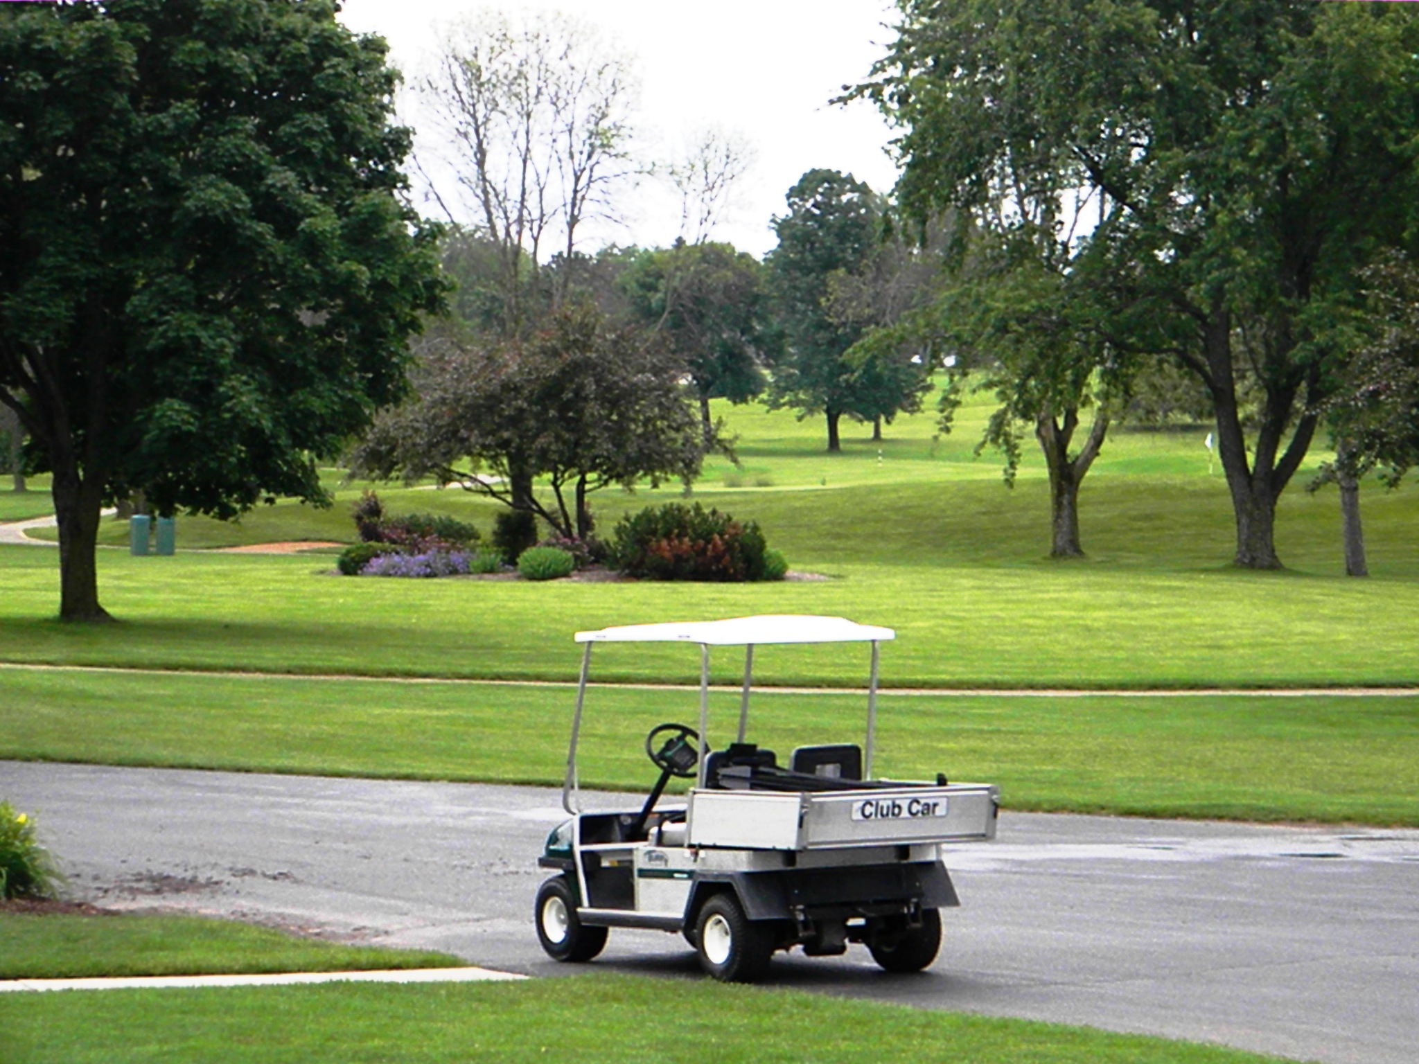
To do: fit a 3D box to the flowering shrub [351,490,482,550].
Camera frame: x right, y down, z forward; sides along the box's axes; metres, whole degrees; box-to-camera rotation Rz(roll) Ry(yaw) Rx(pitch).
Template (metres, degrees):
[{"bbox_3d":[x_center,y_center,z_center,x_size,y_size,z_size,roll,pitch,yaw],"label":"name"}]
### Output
[{"bbox_3d":[-6.069,-0.183,94.000,2.679,1.305,1.700,0,0,0],"label":"flowering shrub"}]

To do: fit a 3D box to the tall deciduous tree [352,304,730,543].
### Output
[{"bbox_3d":[-3.535,-2.039,93.000,7.636,5.234,6.800,0,0,0],"label":"tall deciduous tree"}]

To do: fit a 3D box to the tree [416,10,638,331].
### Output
[{"bbox_3d":[-5.210,-7.538,130.000,6.335,14.791,6.200,0,0,0],"label":"tree"}]

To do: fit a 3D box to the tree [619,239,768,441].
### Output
[{"bbox_3d":[-0.722,-9.360,228.000,7.499,10.443,7.499,0,0,0],"label":"tree"}]

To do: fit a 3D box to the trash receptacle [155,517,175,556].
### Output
[{"bbox_3d":[-13.743,0.091,115.000,0.500,1.023,0.500,0,0,0],"label":"trash receptacle"}]

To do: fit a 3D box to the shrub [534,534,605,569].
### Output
[{"bbox_3d":[-2.835,0.403,92.000,1.435,0.740,1.200,0,0,0],"label":"shrub"}]

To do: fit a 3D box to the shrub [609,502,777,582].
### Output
[{"bbox_3d":[-0.321,0.200,91.000,3.370,1.574,2.300,0,0,0],"label":"shrub"}]

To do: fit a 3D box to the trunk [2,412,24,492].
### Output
[{"bbox_3d":[-25.990,-3.003,170.000,0.650,2.982,0.600,0,0,0],"label":"trunk"}]

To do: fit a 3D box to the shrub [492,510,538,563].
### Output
[{"bbox_3d":[-3.976,0.102,93.000,0.952,1.088,0.952,0,0,0],"label":"shrub"}]

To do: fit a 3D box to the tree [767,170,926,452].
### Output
[{"bbox_3d":[6.680,-10.790,222.000,7.789,13.738,7.500,0,0,0],"label":"tree"}]

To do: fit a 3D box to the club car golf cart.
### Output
[{"bbox_3d":[0.230,1.390,24.314,1.260,1.900,2.690,0,-1,-34],"label":"club car golf cart"}]

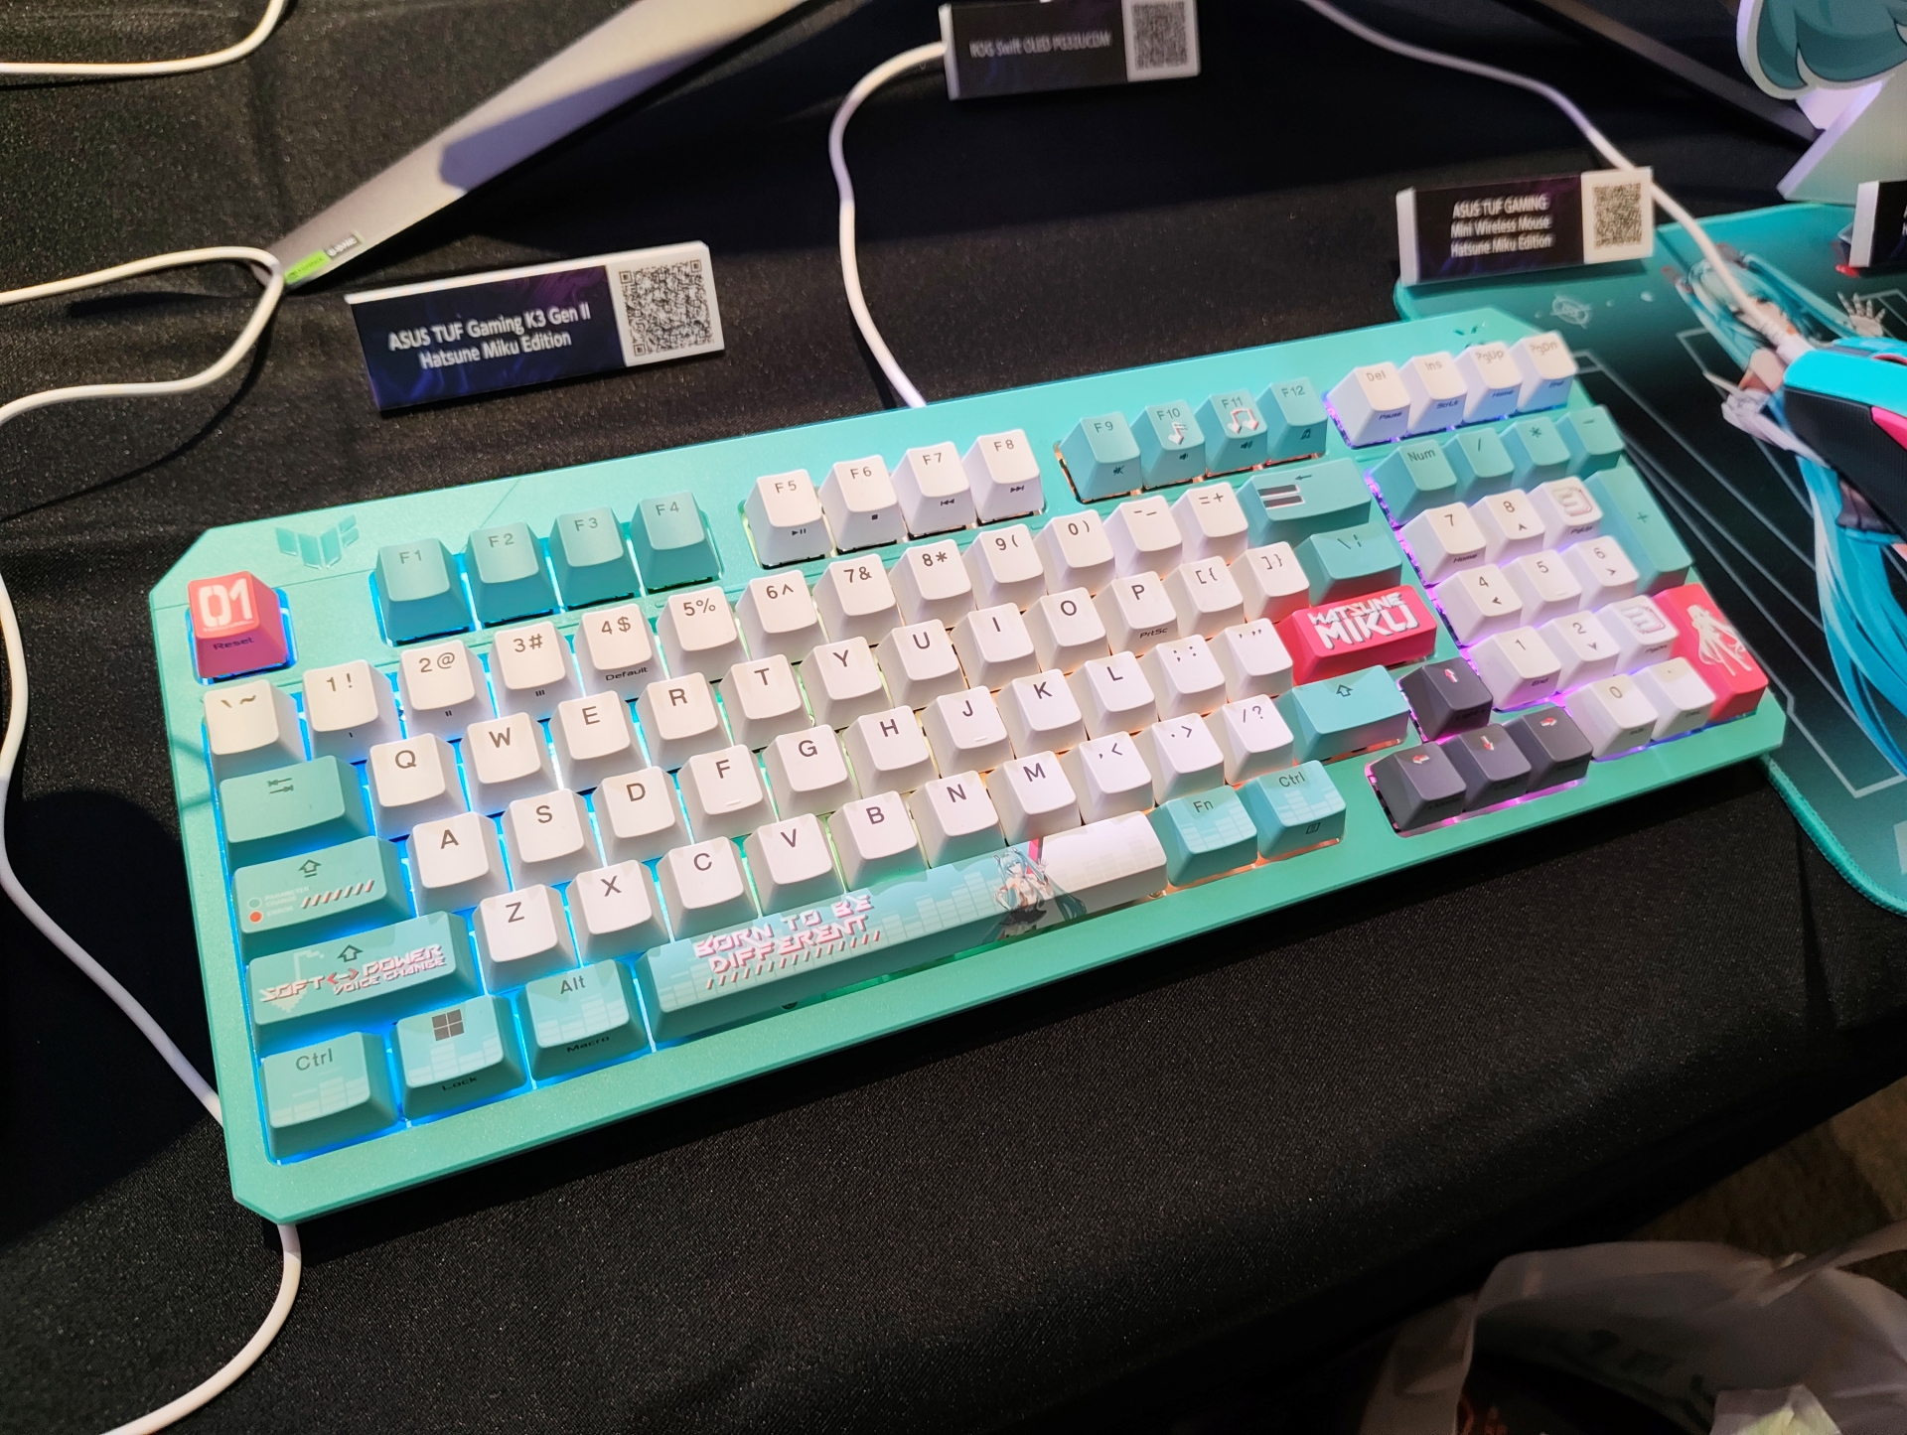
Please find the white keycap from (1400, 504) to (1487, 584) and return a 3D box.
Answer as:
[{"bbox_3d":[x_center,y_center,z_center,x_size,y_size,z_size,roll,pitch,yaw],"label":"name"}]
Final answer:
[{"bbox_3d":[0.133,-0.047,0.354,0.018,0.009,0.018,-14,68,-17],"label":"white keycap"}]

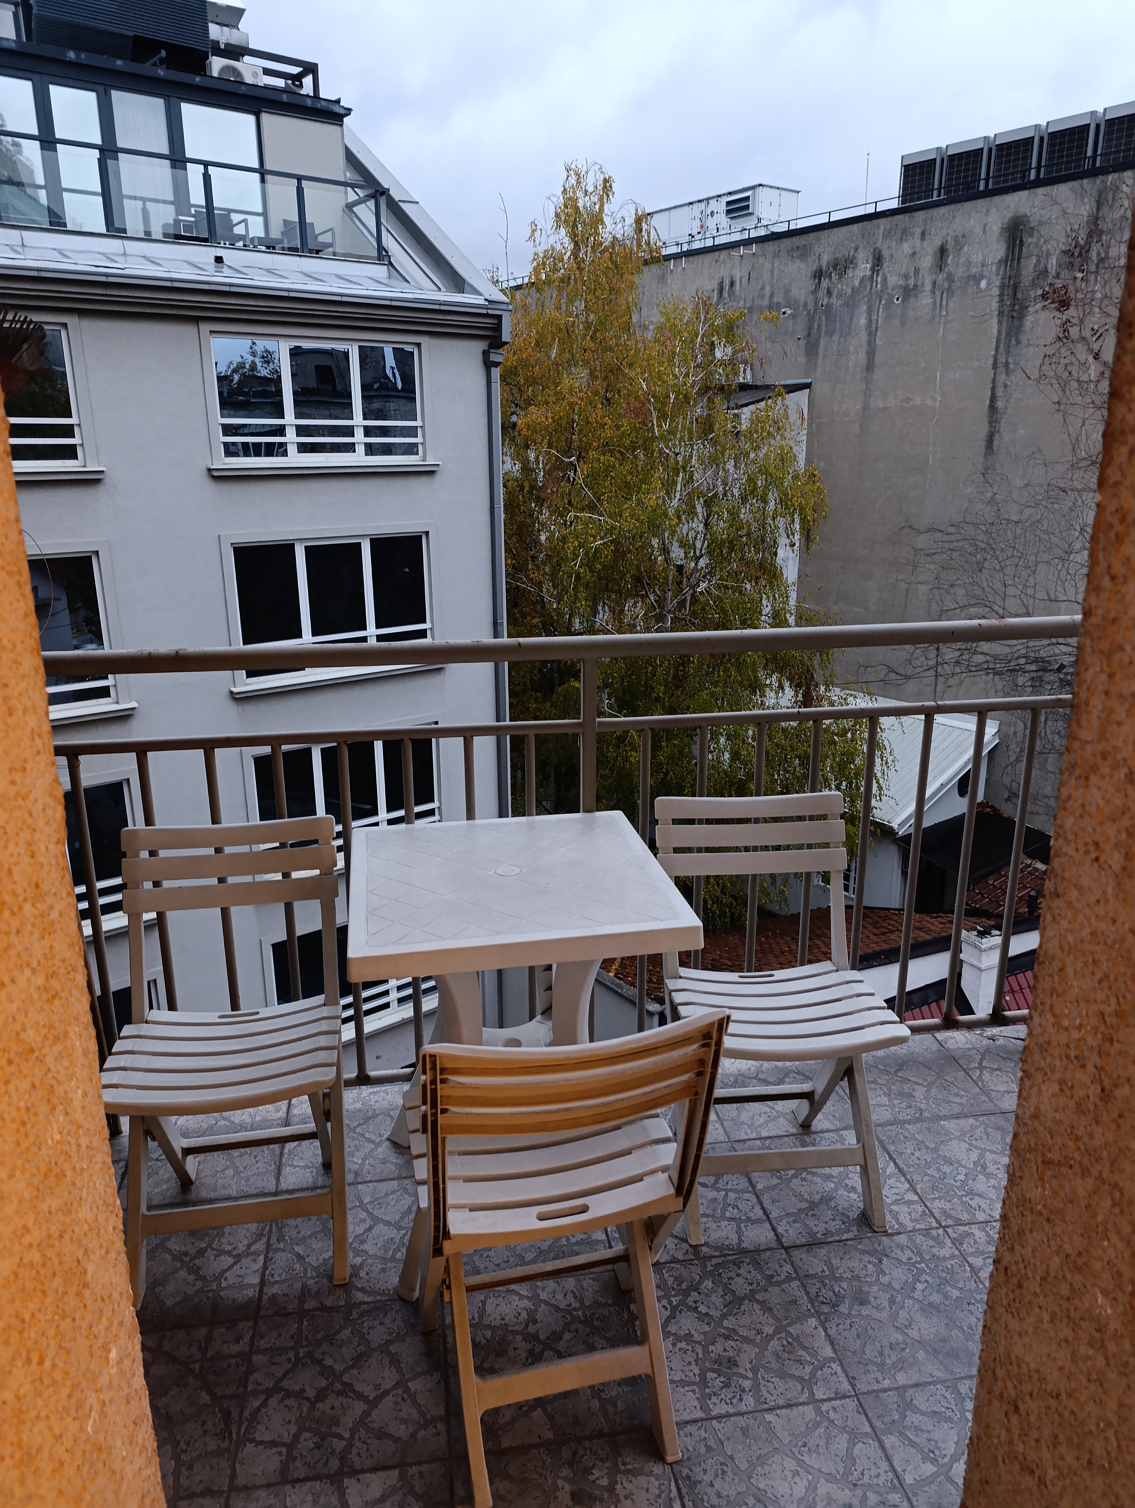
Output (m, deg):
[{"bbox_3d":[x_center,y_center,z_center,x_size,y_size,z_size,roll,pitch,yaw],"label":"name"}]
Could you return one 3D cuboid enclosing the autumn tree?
[{"bbox_3d":[2.101,-2.773,20.904,8.200,16.600,7.900,-3,15,-9],"label":"autumn tree"}]

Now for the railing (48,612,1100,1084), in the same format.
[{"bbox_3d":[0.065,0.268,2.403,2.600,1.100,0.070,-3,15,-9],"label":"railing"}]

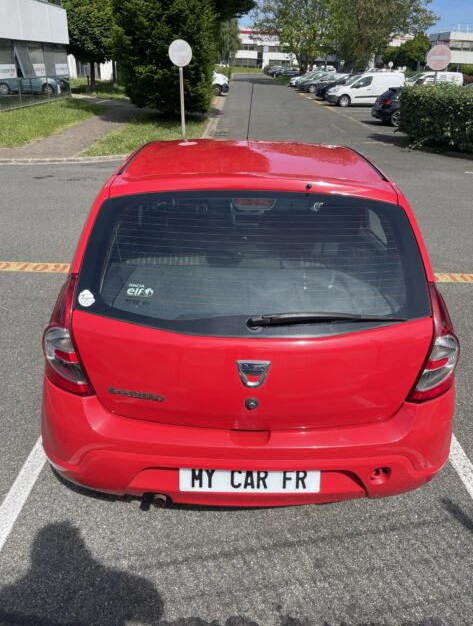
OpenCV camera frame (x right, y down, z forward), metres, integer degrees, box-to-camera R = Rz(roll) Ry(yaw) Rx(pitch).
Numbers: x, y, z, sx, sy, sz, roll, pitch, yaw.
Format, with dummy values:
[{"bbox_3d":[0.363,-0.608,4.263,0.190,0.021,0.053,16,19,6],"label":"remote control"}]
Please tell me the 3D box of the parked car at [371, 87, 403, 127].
[{"bbox_3d":[8.019,-8.831,20.126,4.250,1.470,1.790,-2,27,-4],"label":"parked car"}]

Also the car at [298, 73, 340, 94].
[{"bbox_3d":[7.063,-18.369,37.787,4.200,1.470,1.770,0,27,0],"label":"car"}]

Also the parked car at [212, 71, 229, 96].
[{"bbox_3d":[-2.875,-18.054,37.136,4.600,1.850,1.880,0,27,0],"label":"parked car"}]

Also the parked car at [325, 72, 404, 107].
[{"bbox_3d":[7.632,-13.468,28.505,4.380,1.820,1.810,0,27,0],"label":"parked car"}]

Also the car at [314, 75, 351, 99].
[{"bbox_3d":[7.348,-14.758,31.087,4.200,1.480,1.770,0,27,0],"label":"car"}]

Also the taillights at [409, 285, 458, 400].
[{"bbox_3d":[0.742,0.093,1.710,0.240,0.380,0.290,1,26,2],"label":"taillights"}]

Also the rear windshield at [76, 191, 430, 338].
[{"bbox_3d":[0.051,-0.184,1.689,1.290,0.520,0.170,1,1,2],"label":"rear windshield"}]

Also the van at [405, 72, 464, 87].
[{"bbox_3d":[12.617,-15.128,31.709,4.400,1.830,1.820,0,27,0],"label":"van"}]

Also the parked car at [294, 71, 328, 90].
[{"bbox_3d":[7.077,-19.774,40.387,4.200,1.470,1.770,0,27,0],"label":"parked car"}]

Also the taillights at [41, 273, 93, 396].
[{"bbox_3d":[-0.648,0.068,1.749,0.240,0.380,0.290,1,26,2],"label":"taillights"}]

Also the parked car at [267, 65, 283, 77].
[{"bbox_3d":[7.175,-39.639,77.792,4.200,1.500,1.780,0,27,0],"label":"parked car"}]

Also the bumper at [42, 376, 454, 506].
[{"bbox_3d":[0.045,0.457,1.891,1.710,0.470,0.460,1,26,2],"label":"bumper"}]

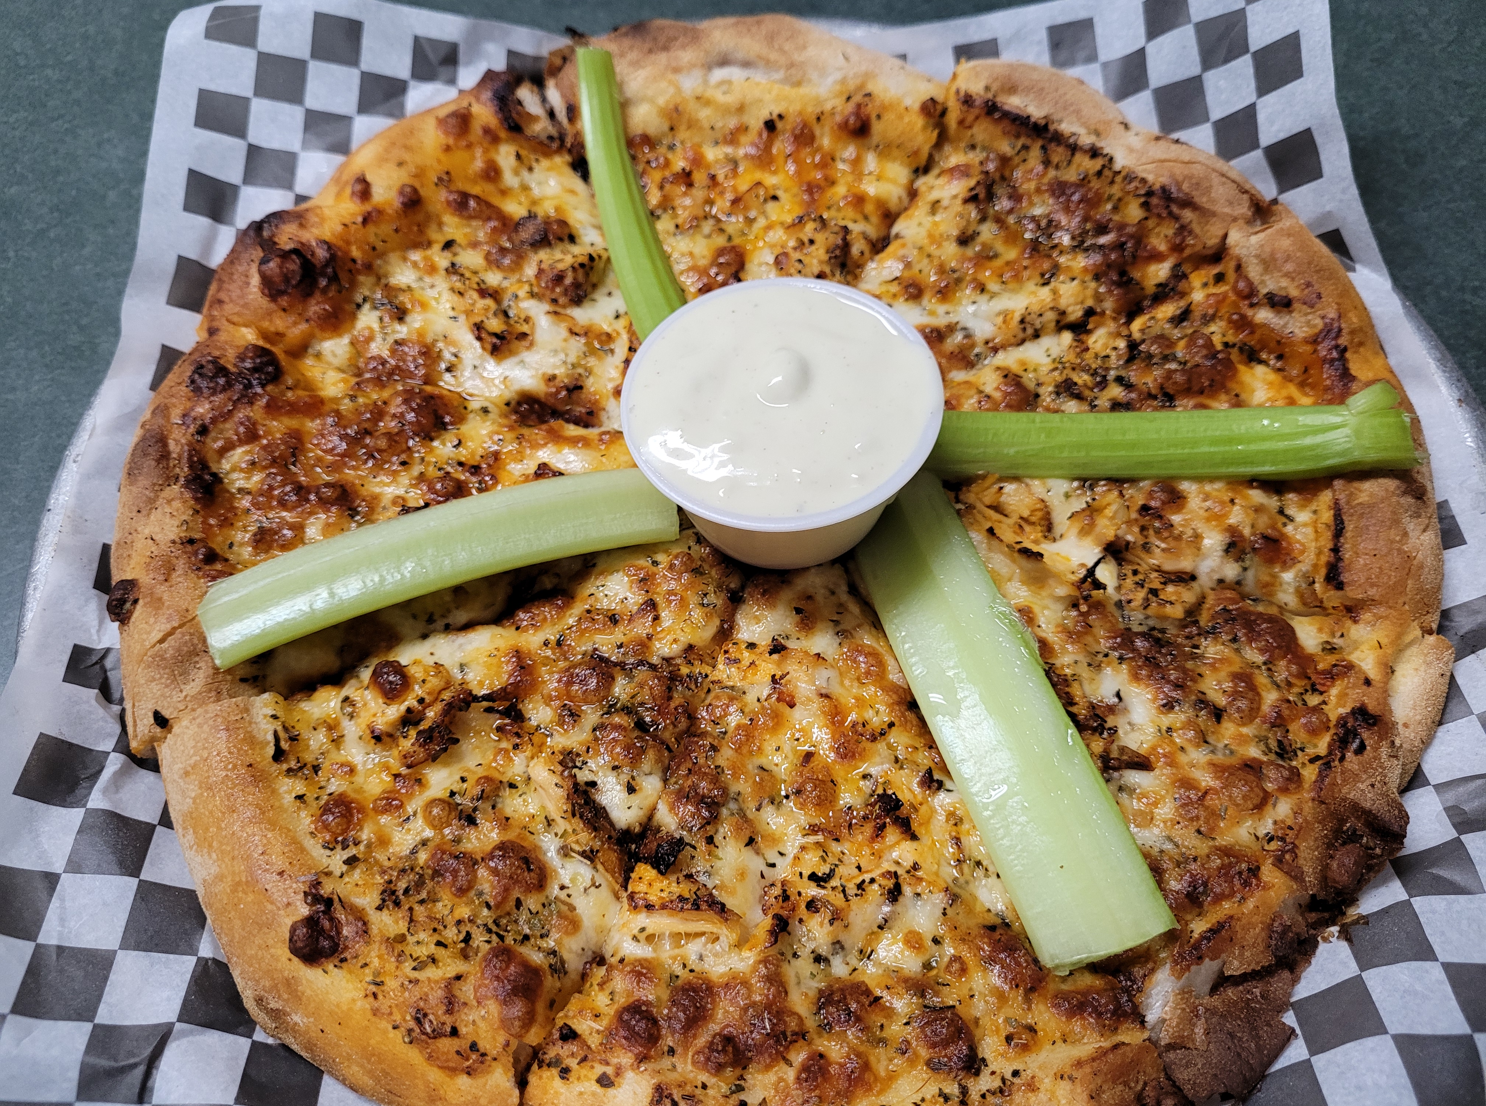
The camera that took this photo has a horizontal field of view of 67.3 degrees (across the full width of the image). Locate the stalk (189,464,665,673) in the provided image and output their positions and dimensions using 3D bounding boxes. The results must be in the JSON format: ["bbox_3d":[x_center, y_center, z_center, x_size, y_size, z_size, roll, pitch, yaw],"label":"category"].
[{"bbox_3d":[-0.063,0.003,0.236,0.096,0.015,0.020,-17,63,-9],"label":"stalk"}]

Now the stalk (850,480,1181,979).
[{"bbox_3d":[0.051,0.031,0.227,0.026,0.012,0.101,-18,62,-8],"label":"stalk"}]

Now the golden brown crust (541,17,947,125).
[{"bbox_3d":[0.000,-0.134,0.319,0.109,0.026,0.044,2,62,3],"label":"golden brown crust"}]

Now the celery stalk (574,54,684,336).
[{"bbox_3d":[-0.029,-0.088,0.286,0.015,0.014,0.105,-12,70,-5],"label":"celery stalk"}]

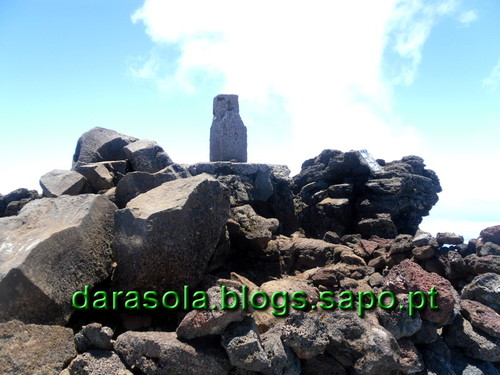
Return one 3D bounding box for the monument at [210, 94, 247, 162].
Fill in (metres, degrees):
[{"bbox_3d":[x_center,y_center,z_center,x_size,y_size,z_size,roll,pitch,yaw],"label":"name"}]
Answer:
[{"bbox_3d":[-0.228,-0.632,4.350,0.290,0.710,0.280,0,-1,-20],"label":"monument"}]

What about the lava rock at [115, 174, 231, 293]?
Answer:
[{"bbox_3d":[-0.639,0.370,3.250,0.900,0.900,0.750,1,-3,-15],"label":"lava rock"}]

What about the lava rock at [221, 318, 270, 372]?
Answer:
[{"bbox_3d":[-0.025,0.879,2.250,0.250,0.240,0.220,0,-1,0],"label":"lava rock"}]

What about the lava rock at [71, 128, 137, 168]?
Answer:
[{"bbox_3d":[-1.536,-0.420,4.300,0.610,0.440,0.480,0,-1,-18],"label":"lava rock"}]

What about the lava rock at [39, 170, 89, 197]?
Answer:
[{"bbox_3d":[-1.743,-0.047,3.800,0.430,0.250,0.340,0,-1,-18],"label":"lava rock"}]

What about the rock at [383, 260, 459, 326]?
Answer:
[{"bbox_3d":[1.181,0.734,2.800,0.500,0.430,0.420,0,-3,0],"label":"rock"}]

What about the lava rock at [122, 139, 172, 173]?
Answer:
[{"bbox_3d":[-1.014,-0.317,4.000,0.440,0.310,0.360,0,-1,-12],"label":"lava rock"}]

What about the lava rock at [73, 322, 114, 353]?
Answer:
[{"bbox_3d":[-0.923,0.890,2.400,0.200,0.145,0.170,0,-1,-18],"label":"lava rock"}]

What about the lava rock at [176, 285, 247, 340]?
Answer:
[{"bbox_3d":[-0.233,0.757,2.450,0.400,0.310,0.330,1,-3,-25],"label":"lava rock"}]

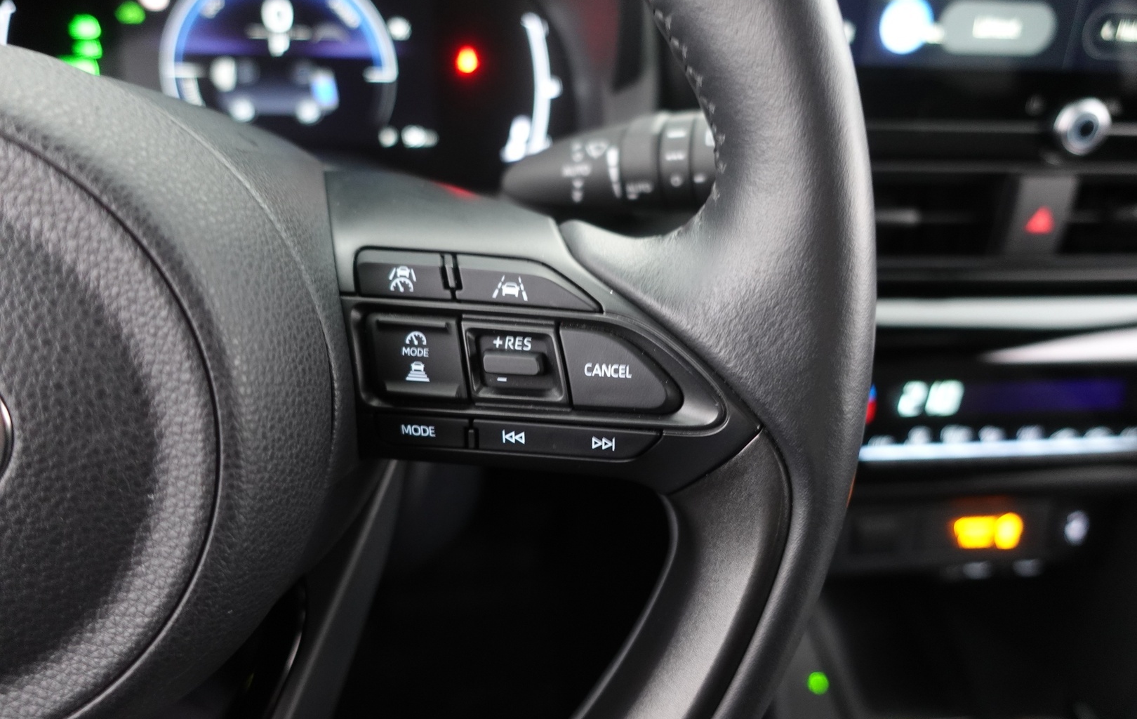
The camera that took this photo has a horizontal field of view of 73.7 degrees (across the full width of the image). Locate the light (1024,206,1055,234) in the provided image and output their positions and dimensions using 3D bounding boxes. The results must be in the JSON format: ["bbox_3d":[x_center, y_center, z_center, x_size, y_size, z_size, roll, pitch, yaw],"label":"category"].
[{"bbox_3d":[0.221,-0.065,0.356,0.013,0.013,0.004,-1,18,-6],"label":"light"}]

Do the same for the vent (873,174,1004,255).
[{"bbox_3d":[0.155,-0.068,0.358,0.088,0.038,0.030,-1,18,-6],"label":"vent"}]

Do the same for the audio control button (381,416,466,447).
[{"bbox_3d":[-0.032,0.016,0.168,0.019,0.007,0.004,4,24,5],"label":"audio control button"}]

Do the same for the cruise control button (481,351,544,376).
[{"bbox_3d":[-0.012,0.001,0.161,0.013,0.004,0.004,4,13,8],"label":"cruise control button"}]

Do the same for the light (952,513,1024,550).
[{"bbox_3d":[0.209,0.086,0.378,0.034,0.017,0.005,-1,18,-6],"label":"light"}]

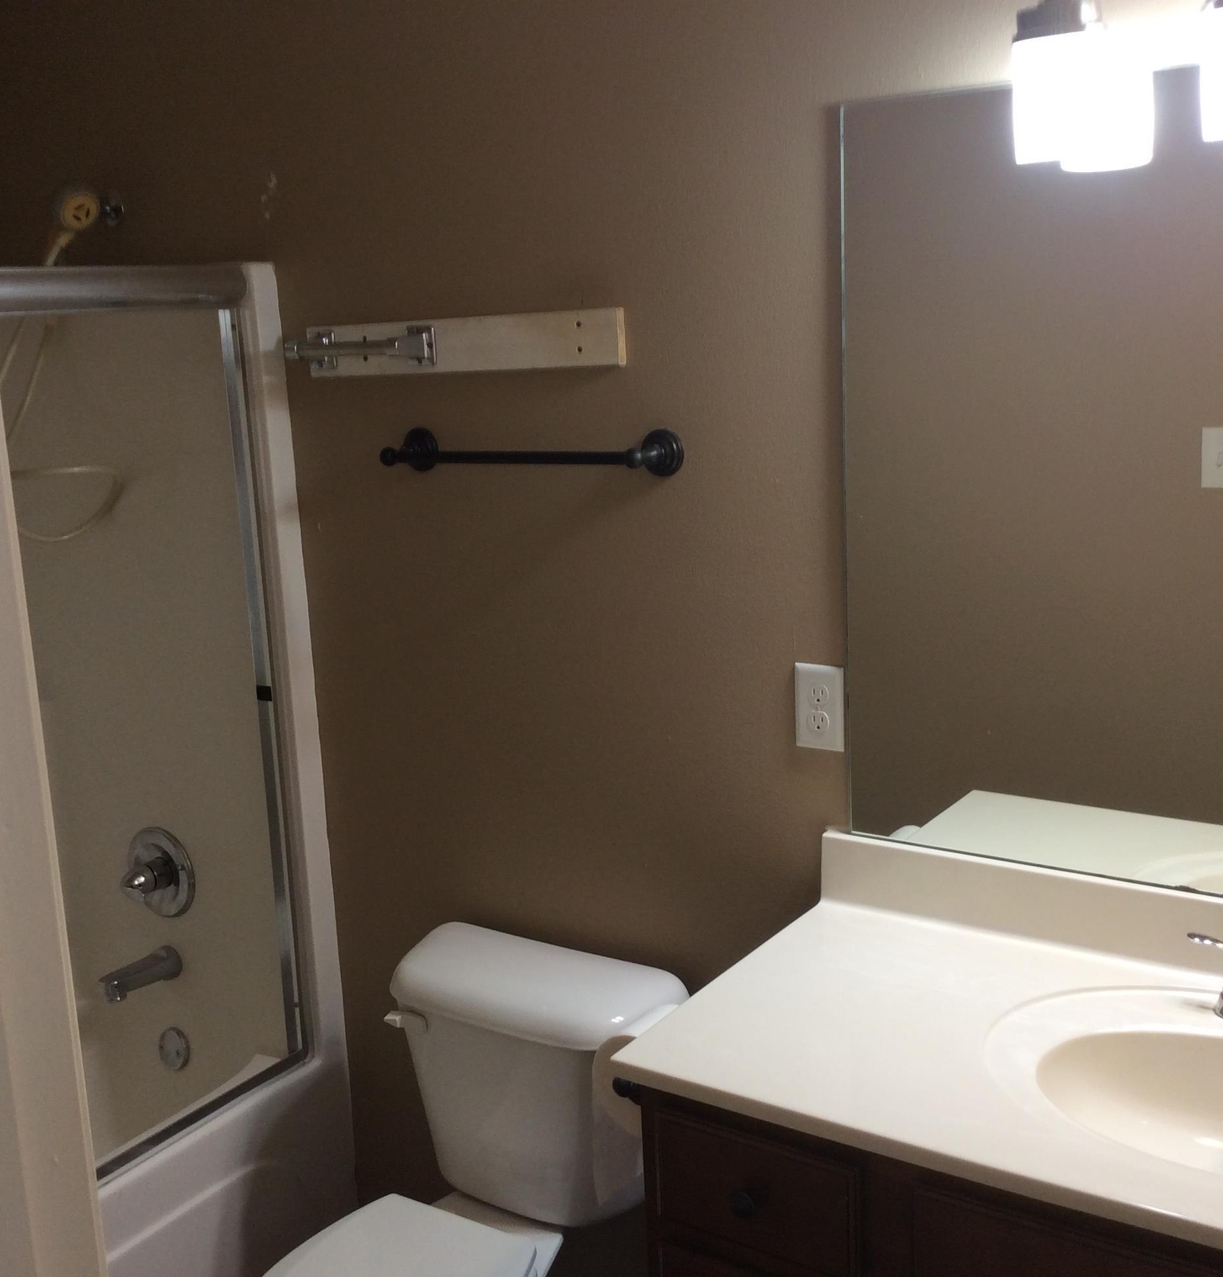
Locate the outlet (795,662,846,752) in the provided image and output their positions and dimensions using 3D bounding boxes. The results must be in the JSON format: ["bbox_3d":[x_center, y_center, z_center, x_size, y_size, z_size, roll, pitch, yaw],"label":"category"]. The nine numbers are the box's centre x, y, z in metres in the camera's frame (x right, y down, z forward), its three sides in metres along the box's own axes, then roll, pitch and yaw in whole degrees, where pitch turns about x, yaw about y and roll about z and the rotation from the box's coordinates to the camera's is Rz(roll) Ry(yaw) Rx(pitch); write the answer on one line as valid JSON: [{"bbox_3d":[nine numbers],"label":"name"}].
[{"bbox_3d":[0.289,0.097,2.198,0.074,0.119,0.009,5,14,34],"label":"outlet"}]

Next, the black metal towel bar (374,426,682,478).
[{"bbox_3d":[-0.138,-0.274,2.356,0.525,0.069,0.088,5,14,34],"label":"black metal towel bar"}]

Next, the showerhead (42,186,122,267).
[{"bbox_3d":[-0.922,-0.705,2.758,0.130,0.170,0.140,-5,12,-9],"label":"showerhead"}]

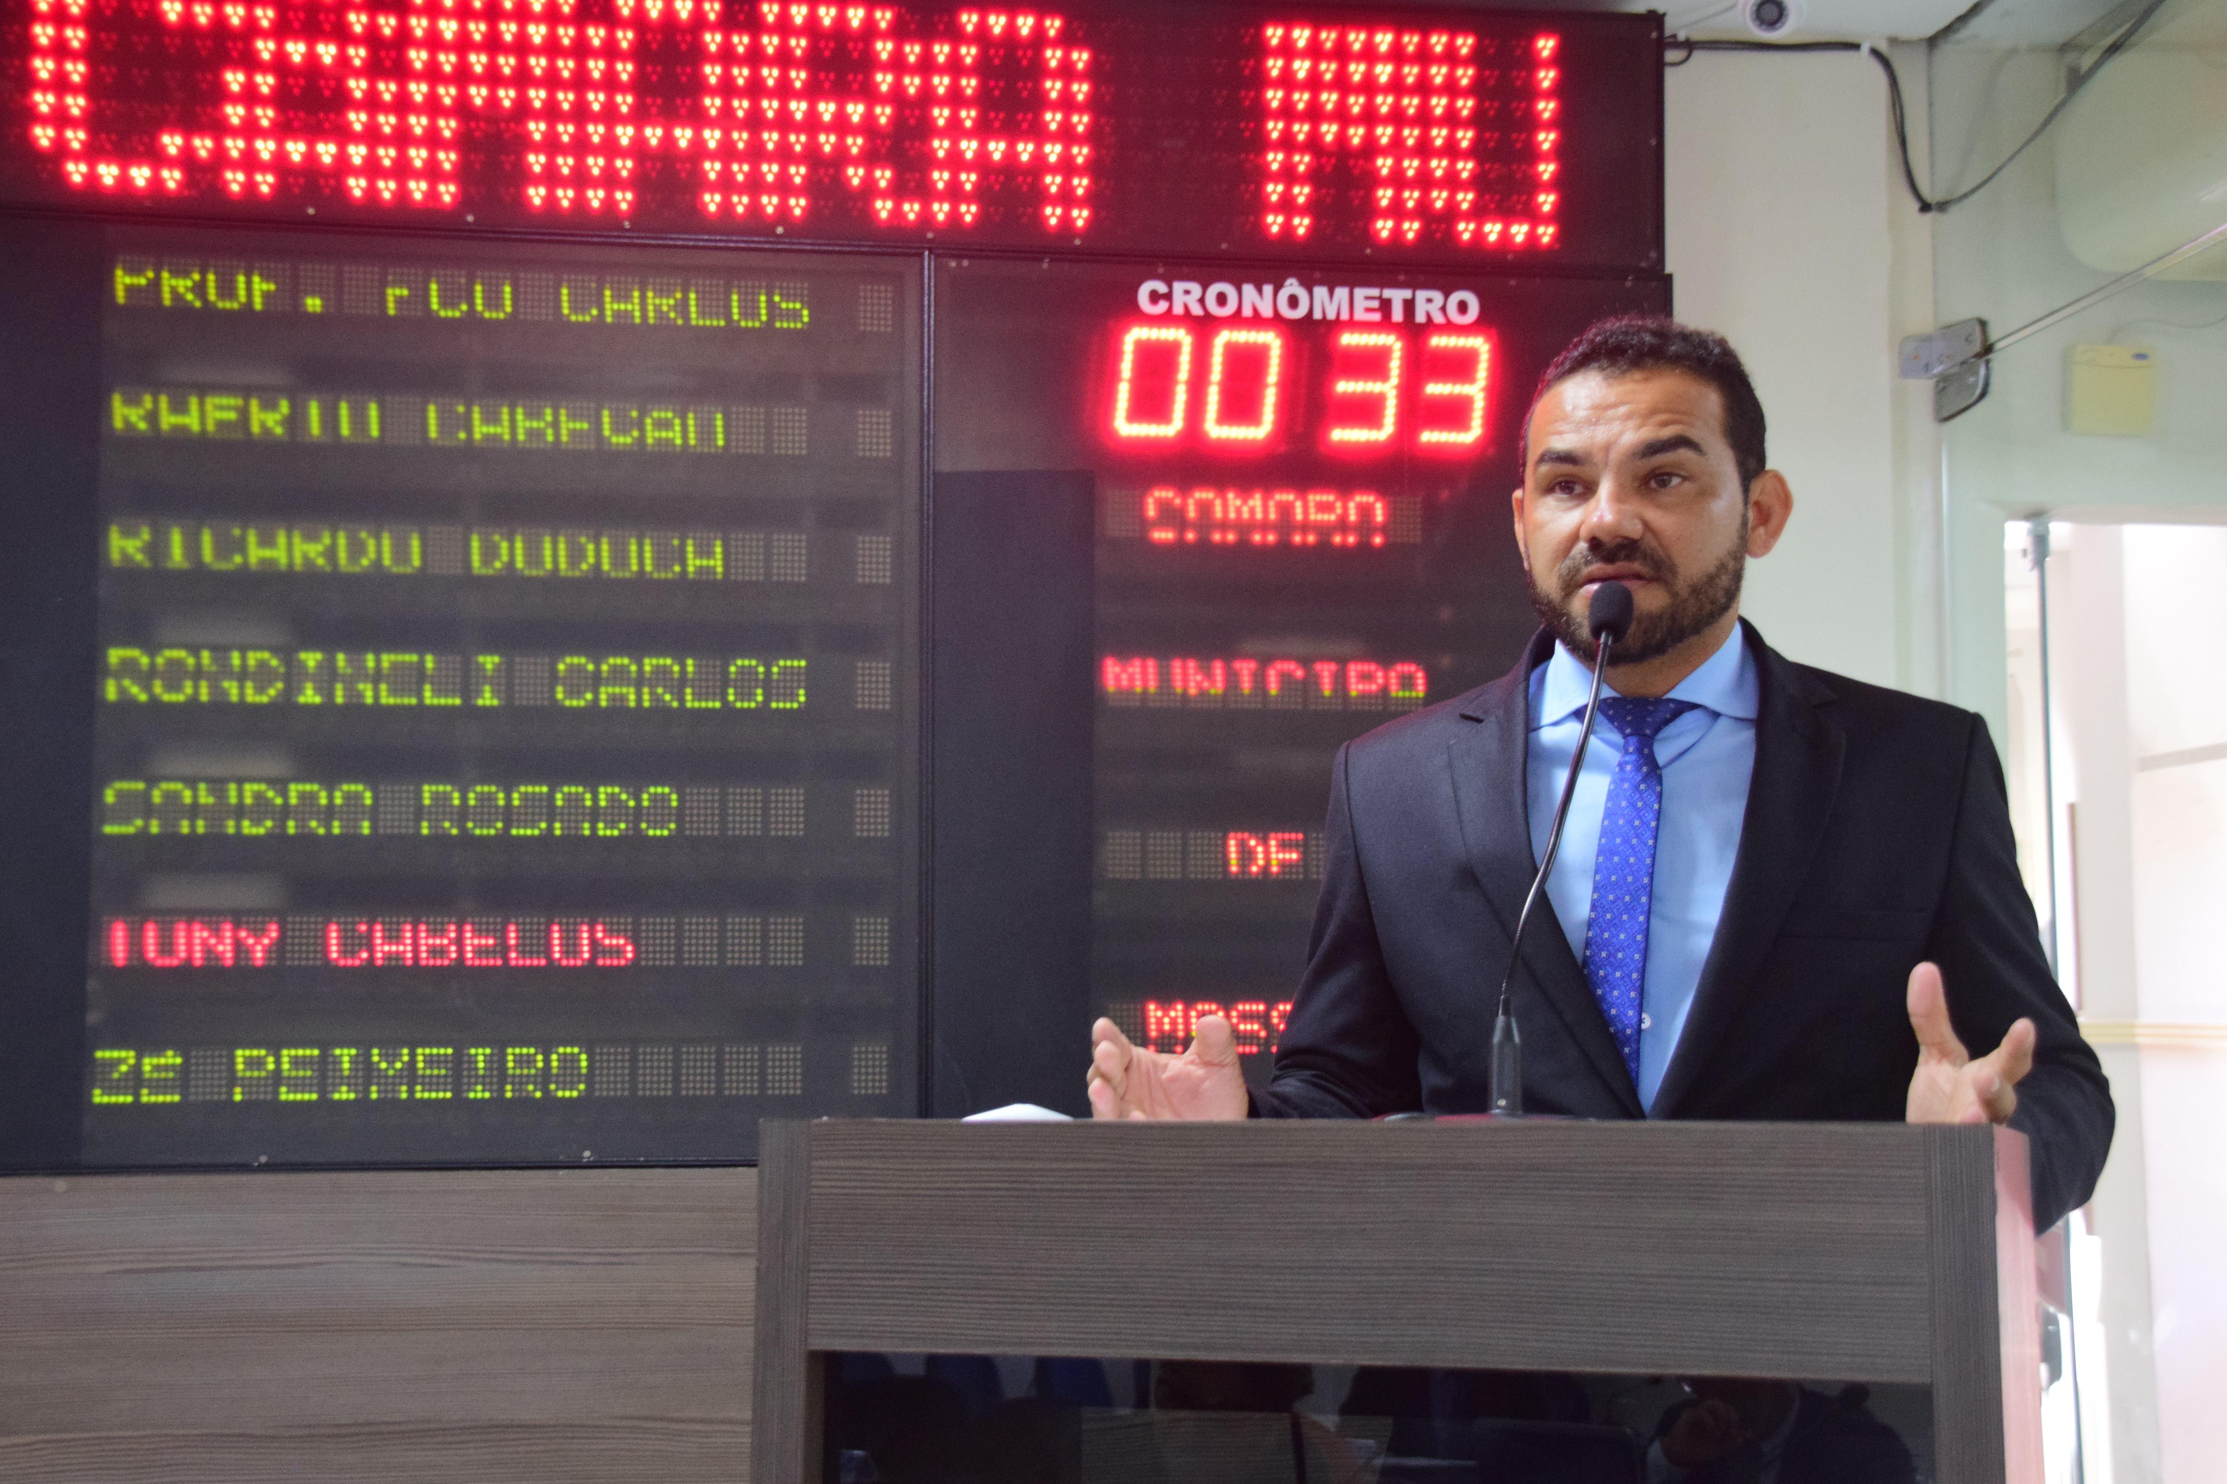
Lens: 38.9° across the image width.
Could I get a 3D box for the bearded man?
[{"bbox_3d":[0.345,0.580,2.000,0.660,1.740,0.480,-1,-5,17],"label":"bearded man"}]

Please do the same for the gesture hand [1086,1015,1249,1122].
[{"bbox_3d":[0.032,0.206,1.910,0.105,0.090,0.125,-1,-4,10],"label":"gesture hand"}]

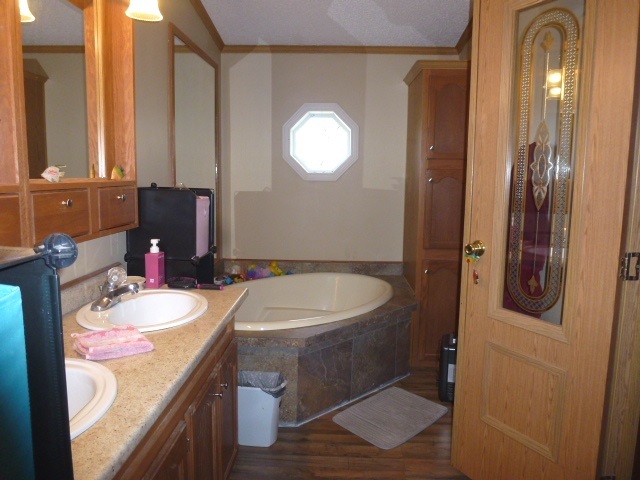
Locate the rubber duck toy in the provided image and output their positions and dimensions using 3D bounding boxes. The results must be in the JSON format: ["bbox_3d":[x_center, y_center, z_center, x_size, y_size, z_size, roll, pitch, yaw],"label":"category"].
[{"bbox_3d":[-0.348,0.239,3.576,0.130,0.125,0.100,1,8,1],"label":"rubber duck toy"}]

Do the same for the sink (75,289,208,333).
[{"bbox_3d":[-0.602,0.309,1.572,0.410,0.170,0.500,1,8,1],"label":"sink"}]

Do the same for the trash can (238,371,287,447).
[{"bbox_3d":[-0.299,0.880,2.316,0.250,0.330,0.200,1,8,1],"label":"trash can"}]

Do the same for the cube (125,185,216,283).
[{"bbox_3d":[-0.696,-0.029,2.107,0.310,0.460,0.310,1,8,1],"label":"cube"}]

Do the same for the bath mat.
[{"bbox_3d":[0.416,1.008,2.592,0.600,0.014,0.410,-7,11,-43],"label":"bath mat"}]

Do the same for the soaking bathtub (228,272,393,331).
[{"bbox_3d":[-0.113,0.559,3.110,1.040,0.420,1.450,8,11,43],"label":"soaking bathtub"}]

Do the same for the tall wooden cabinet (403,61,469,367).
[{"bbox_3d":[0.899,-0.166,3.390,0.520,2.130,0.660,1,8,1],"label":"tall wooden cabinet"}]

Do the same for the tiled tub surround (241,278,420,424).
[{"bbox_3d":[-0.081,0.678,3.126,1.510,0.510,1.480,1,8,1],"label":"tiled tub surround"}]

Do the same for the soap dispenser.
[{"bbox_3d":[-0.690,0.094,1.853,0.056,0.205,0.060,1,8,1],"label":"soap dispenser"}]

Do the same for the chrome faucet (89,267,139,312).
[{"bbox_3d":[-0.729,0.164,1.590,0.150,0.135,0.150,1,8,1],"label":"chrome faucet"}]

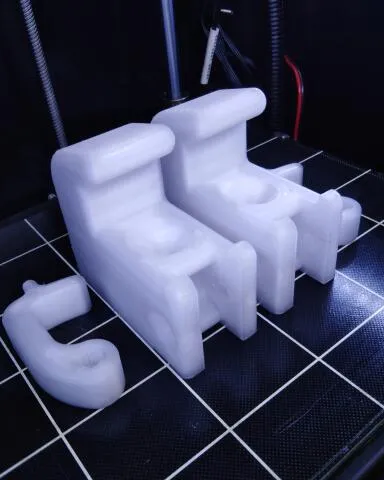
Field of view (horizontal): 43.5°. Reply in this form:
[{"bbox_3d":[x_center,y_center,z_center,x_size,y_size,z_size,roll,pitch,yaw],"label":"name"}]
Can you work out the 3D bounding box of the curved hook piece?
[{"bbox_3d":[-0.048,0.035,0.181,0.037,0.018,0.065,-28,42,-27],"label":"curved hook piece"}]

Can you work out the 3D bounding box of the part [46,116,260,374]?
[{"bbox_3d":[-0.015,-0.001,0.185,0.037,0.066,0.081,-28,42,-27],"label":"part"}]

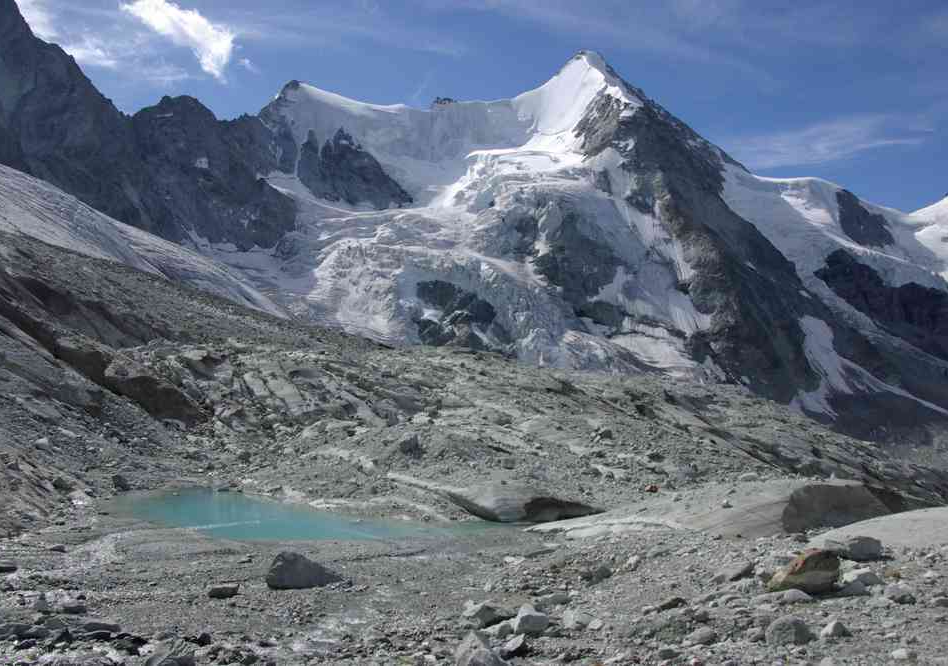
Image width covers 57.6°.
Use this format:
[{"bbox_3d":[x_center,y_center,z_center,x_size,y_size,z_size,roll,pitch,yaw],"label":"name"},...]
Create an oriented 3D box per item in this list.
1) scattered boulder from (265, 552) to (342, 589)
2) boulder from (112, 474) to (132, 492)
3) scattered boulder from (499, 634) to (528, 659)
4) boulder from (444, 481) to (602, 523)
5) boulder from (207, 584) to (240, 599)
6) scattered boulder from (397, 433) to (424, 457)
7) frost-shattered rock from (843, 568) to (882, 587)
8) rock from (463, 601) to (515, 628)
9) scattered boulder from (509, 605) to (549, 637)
[{"bbox_3d":[-3.521,4.925,17.800,1.569,0.745,1.099,1,-5,-11],"label":"scattered boulder"},{"bbox_3d":[-15.539,6.635,38.000,0.882,0.794,0.749,2,-5,-22],"label":"boulder"},{"bbox_3d":[0.550,4.364,12.000,0.390,0.284,0.331,0,-5,3],"label":"scattered boulder"},{"bbox_3d":[1.604,5.571,28.500,5.224,1.319,2.873,0,-5,3],"label":"boulder"},{"bbox_3d":[-4.882,5.038,16.800,0.624,0.246,0.405,1,-5,-16],"label":"boulder"},{"bbox_3d":[-2.947,5.174,40.000,1.206,1.114,1.026,0,-5,-4],"label":"scattered boulder"},{"bbox_3d":[6.986,4.396,15.500,0.683,0.291,0.512,-2,-5,24],"label":"frost-shattered rock"},{"bbox_3d":[0.241,4.376,13.400,0.808,0.370,0.606,0,-5,1],"label":"rock"},{"bbox_3d":[0.837,4.336,13.000,0.603,0.434,0.513,0,-5,4],"label":"scattered boulder"}]

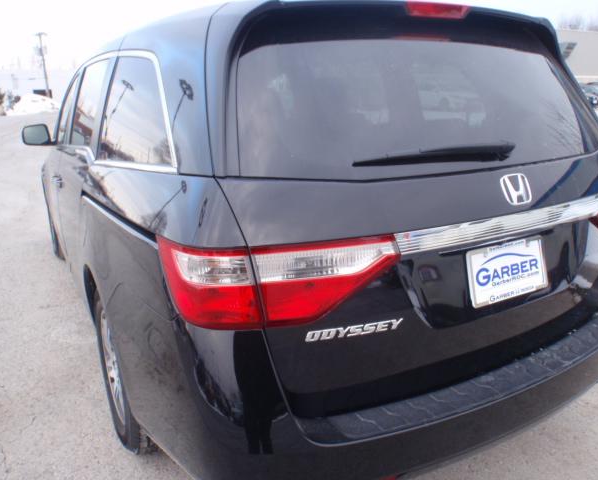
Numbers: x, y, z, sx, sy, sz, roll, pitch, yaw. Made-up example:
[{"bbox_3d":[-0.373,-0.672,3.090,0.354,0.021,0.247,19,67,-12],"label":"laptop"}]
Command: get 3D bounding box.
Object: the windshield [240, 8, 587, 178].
[{"bbox_3d":[0.474,-0.436,1.559,1.360,0.510,0.170,-10,-16,-27],"label":"windshield"}]

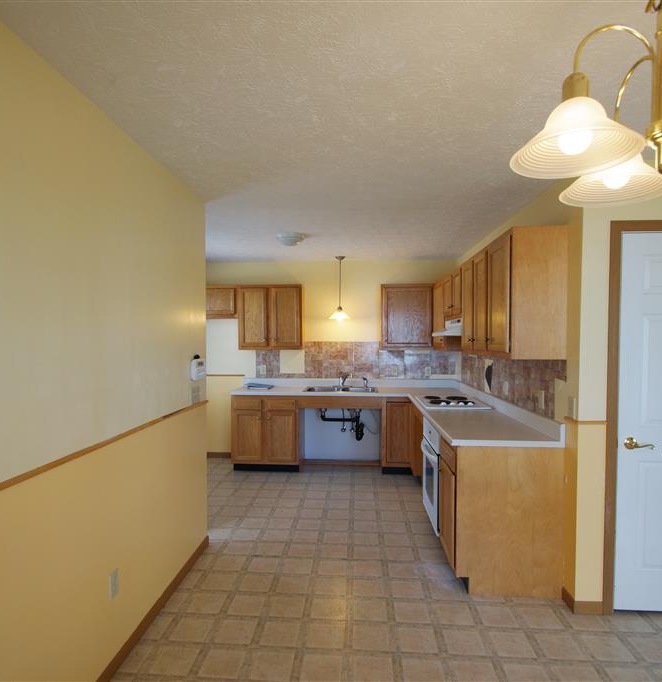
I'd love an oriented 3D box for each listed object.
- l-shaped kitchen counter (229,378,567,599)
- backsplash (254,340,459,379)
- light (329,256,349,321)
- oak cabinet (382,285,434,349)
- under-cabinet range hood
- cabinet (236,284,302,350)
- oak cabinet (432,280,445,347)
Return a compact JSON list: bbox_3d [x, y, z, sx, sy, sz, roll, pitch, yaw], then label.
[{"bbox_3d":[0.137,0.970,3.889,2.611,1.002,2.756,0,0,4],"label":"l-shaped kitchen counter"},{"bbox_3d":[0.314,0.237,5.248,2.498,0.469,0.022,0,0,4],"label":"backsplash"},{"bbox_3d":[0.107,-0.616,5.014,0.225,0.749,0.227,0,0,4],"label":"light"},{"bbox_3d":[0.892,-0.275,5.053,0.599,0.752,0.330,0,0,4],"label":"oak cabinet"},{"bbox_3d":[1.240,-0.124,3.960,0.457,0.141,0.751,0,0,4],"label":"under-cabinet range hood"},{"bbox_3d":[-0.707,-0.279,5.152,0.760,0.754,0.330,0,0,4],"label":"cabinet"},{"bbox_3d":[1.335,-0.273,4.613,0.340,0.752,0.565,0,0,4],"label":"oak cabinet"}]

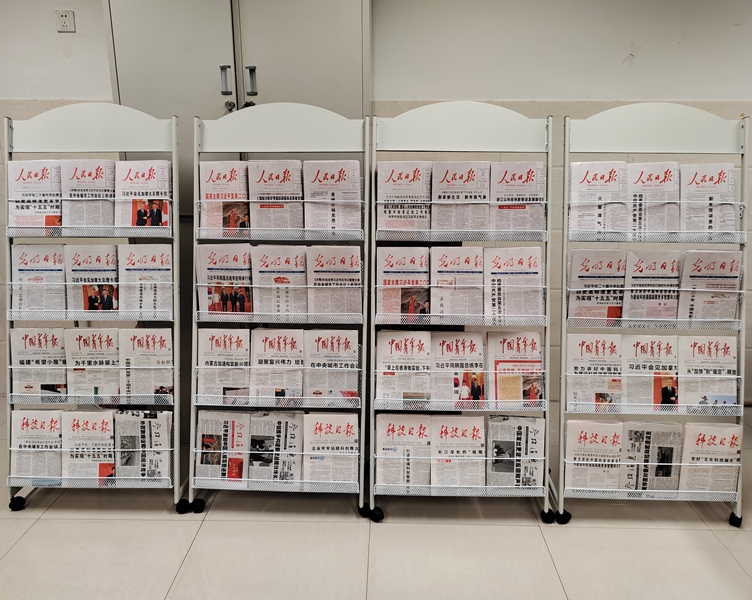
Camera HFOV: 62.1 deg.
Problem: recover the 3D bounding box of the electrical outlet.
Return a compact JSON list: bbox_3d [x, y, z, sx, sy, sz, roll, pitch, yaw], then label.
[{"bbox_3d":[-1.425,-1.279,2.867,0.086,0.086,0.012,1,14,2],"label":"electrical outlet"}]

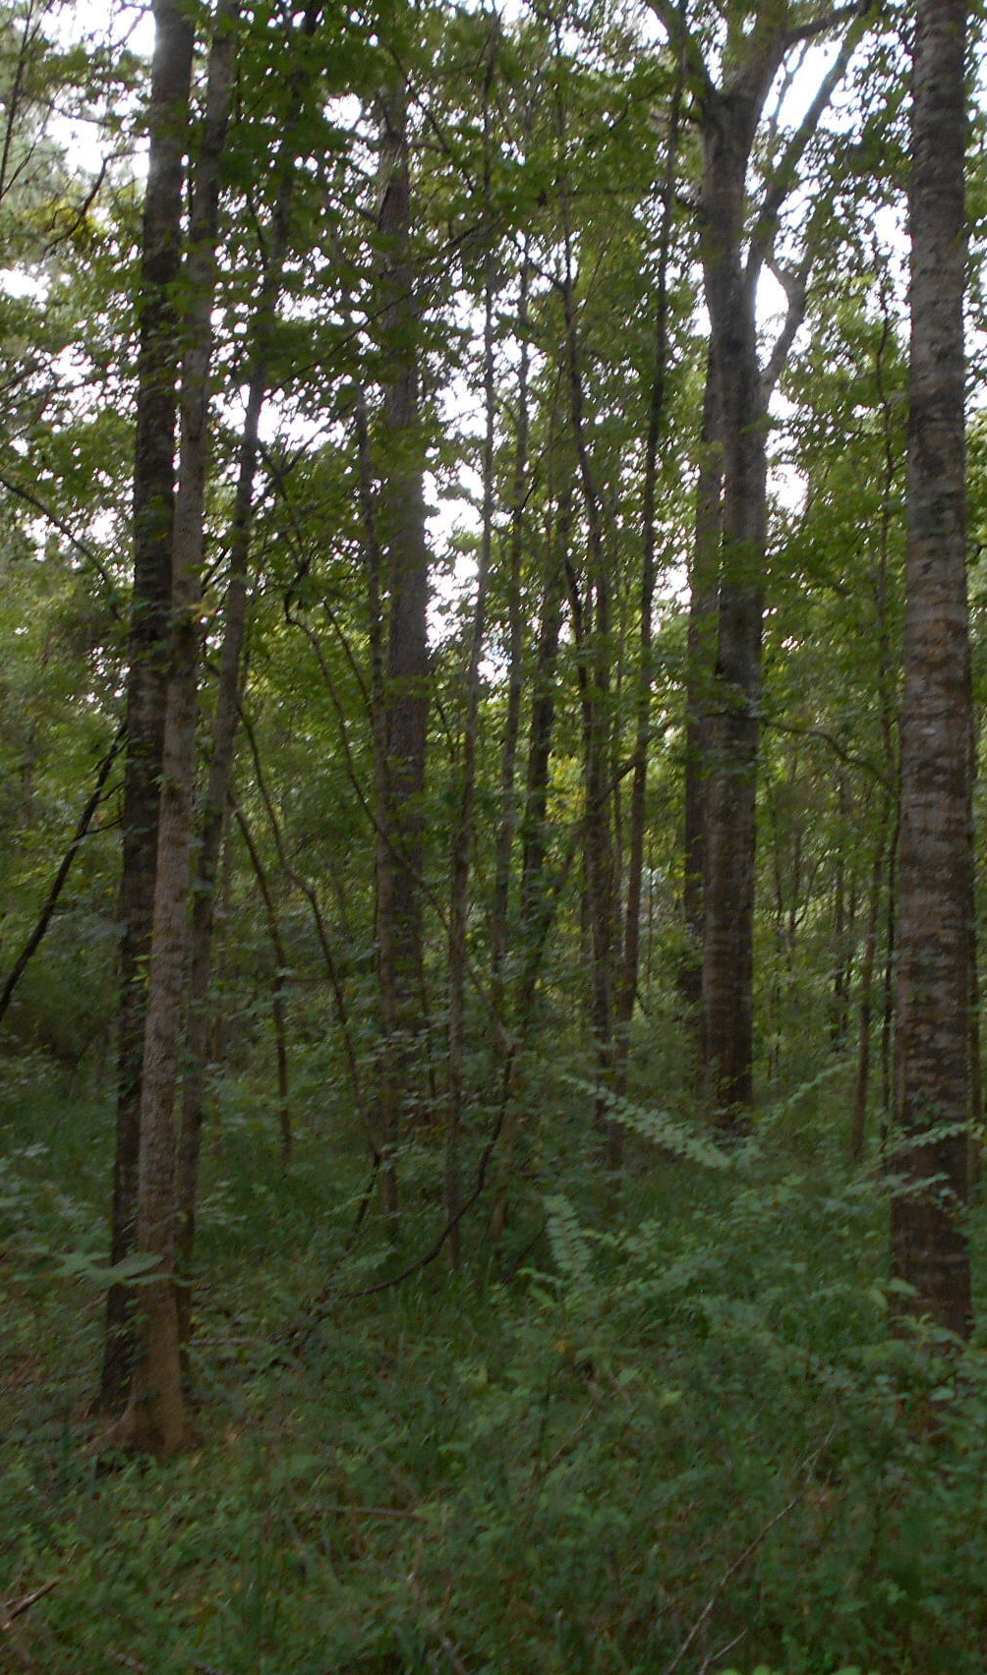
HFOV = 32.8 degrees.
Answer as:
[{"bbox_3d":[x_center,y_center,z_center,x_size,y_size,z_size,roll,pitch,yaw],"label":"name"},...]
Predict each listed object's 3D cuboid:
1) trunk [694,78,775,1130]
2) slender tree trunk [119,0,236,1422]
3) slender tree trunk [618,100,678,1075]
[{"bbox_3d":[1.895,-1.946,13.340,0.550,8.531,0.500,1,-5,0],"label":"trunk"},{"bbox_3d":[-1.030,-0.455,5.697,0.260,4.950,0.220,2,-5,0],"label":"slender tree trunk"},{"bbox_3d":[1.230,-2.058,13.315,0.260,7.900,0.200,3,-5,0],"label":"slender tree trunk"}]

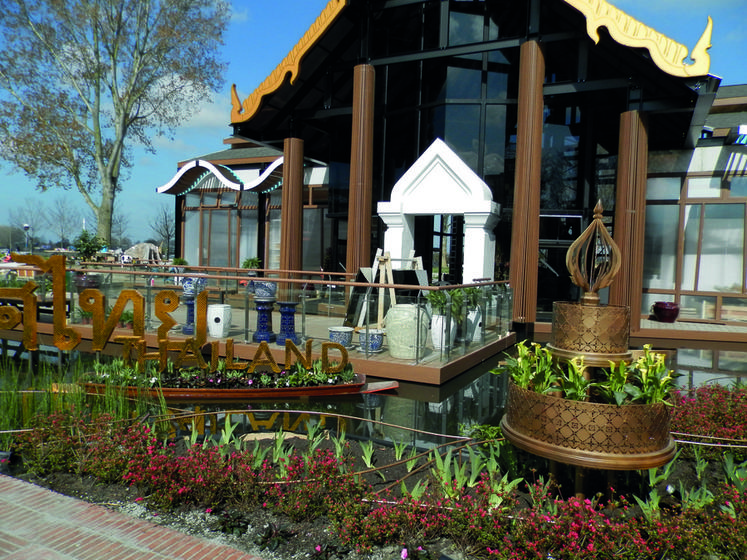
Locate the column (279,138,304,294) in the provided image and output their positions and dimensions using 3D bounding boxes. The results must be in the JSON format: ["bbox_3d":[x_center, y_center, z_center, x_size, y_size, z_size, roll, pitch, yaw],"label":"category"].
[{"bbox_3d":[-1.971,-1.411,13.177,0.550,3.975,0.550,2,2,0],"label":"column"}]

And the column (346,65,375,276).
[{"bbox_3d":[-0.289,-2.093,12.292,0.550,5.520,0.550,2,2,0],"label":"column"}]

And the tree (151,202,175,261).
[{"bbox_3d":[-23.678,-5.460,62.000,4.200,7.000,4.200,3,3,27],"label":"tree"}]

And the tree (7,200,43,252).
[{"bbox_3d":[-57.731,-8.927,90.000,6.000,9.400,6.000,3,3,27],"label":"tree"}]

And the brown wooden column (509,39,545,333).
[{"bbox_3d":[3.029,-1.914,10.582,0.550,5.520,0.550,3,3,27],"label":"brown wooden column"}]

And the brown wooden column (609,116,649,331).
[{"bbox_3d":[4.641,-1.054,9.771,0.550,3.975,0.550,3,3,27],"label":"brown wooden column"}]

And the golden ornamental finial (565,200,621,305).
[{"bbox_3d":[1.439,-0.175,3.500,0.335,0.690,0.335,3,3,27],"label":"golden ornamental finial"}]

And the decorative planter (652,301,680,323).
[{"bbox_3d":[7.436,0.826,13.643,0.550,0.460,0.550,3,3,27],"label":"decorative planter"}]

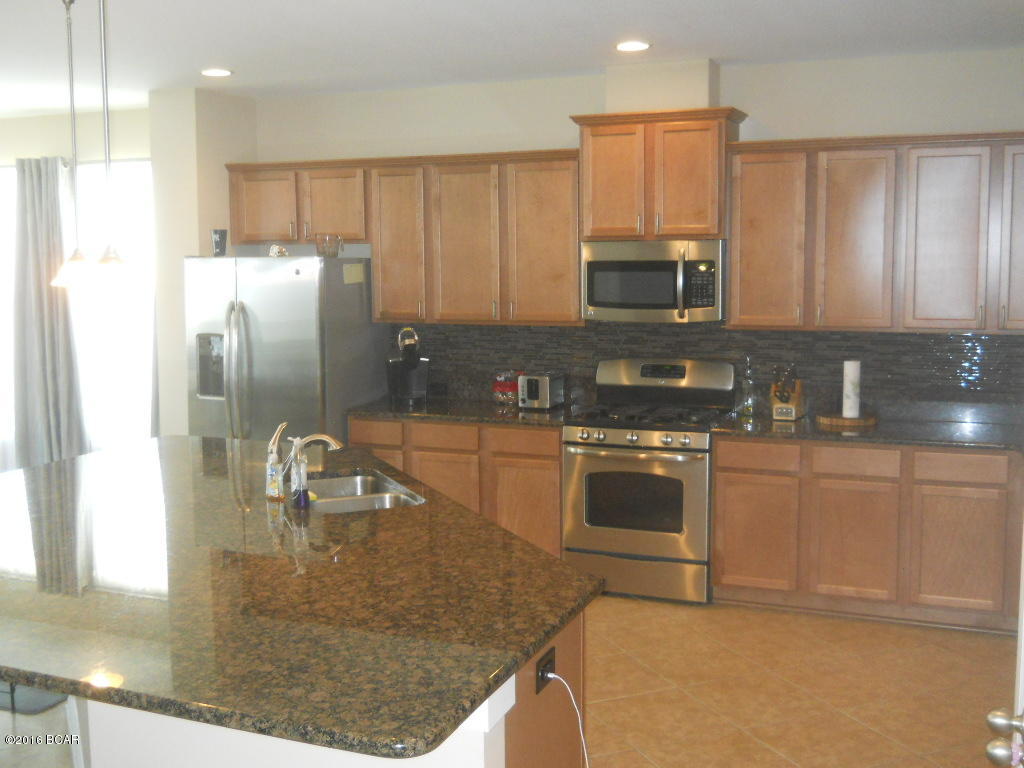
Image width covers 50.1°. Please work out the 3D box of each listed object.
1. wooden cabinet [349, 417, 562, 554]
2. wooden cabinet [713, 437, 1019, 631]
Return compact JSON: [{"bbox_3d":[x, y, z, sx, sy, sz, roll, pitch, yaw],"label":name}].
[{"bbox_3d":[-0.214,0.617,6.272,1.295,0.886,0.620,2,7,21],"label":"wooden cabinet"},{"bbox_3d":[1.746,0.675,5.458,1.388,0.874,0.630,2,7,21],"label":"wooden cabinet"}]

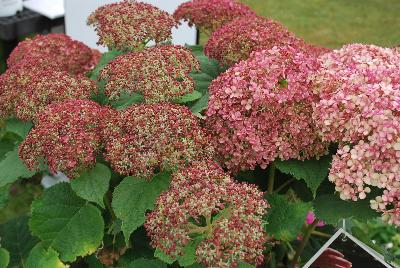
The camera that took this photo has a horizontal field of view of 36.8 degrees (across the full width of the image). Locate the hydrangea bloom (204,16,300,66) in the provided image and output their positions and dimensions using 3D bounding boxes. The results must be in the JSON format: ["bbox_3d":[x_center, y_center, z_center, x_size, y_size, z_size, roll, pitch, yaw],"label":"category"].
[{"bbox_3d":[0.087,-0.146,0.960,0.155,0.085,0.150,0,21,0],"label":"hydrangea bloom"}]

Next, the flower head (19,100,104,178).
[{"bbox_3d":[-0.187,0.007,0.810,0.122,0.090,0.125,-8,27,0],"label":"flower head"}]

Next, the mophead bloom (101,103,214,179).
[{"bbox_3d":[-0.057,0.009,0.800,0.148,0.090,0.140,0,27,0],"label":"mophead bloom"}]

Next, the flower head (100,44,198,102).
[{"bbox_3d":[-0.076,-0.091,0.900,0.150,0.080,0.140,0,23,0],"label":"flower head"}]

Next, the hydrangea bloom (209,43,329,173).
[{"bbox_3d":[0.088,-0.032,0.780,0.158,0.130,0.150,0,30,0],"label":"hydrangea bloom"}]

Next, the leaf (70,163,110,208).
[{"bbox_3d":[-0.147,0.066,0.800,0.056,0.020,0.080,-17,56,-19],"label":"leaf"}]

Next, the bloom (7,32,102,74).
[{"bbox_3d":[-0.244,-0.131,1.000,0.155,0.085,0.150,0,21,0],"label":"bloom"}]

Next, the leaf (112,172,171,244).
[{"bbox_3d":[-0.075,0.095,0.780,0.080,0.025,0.115,20,60,27],"label":"leaf"}]

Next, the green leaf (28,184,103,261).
[{"bbox_3d":[-0.179,0.118,0.800,0.102,0.025,0.105,31,59,21],"label":"green leaf"}]

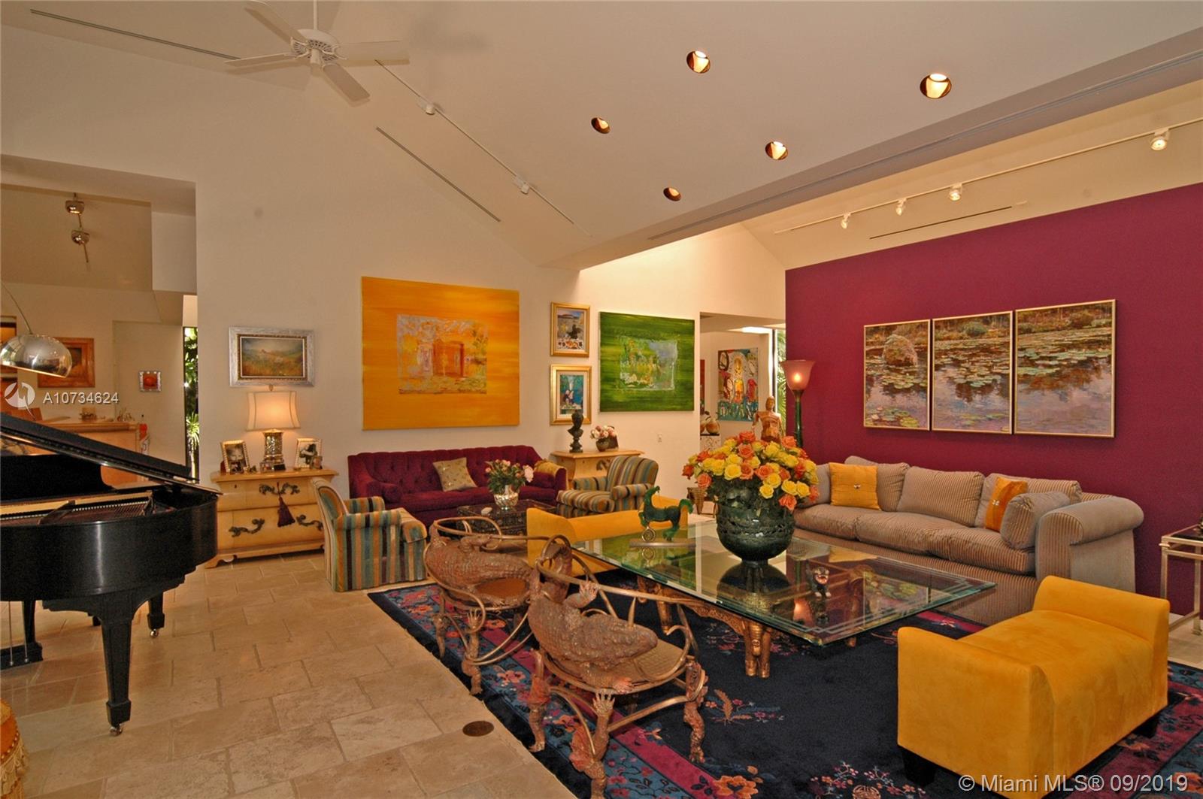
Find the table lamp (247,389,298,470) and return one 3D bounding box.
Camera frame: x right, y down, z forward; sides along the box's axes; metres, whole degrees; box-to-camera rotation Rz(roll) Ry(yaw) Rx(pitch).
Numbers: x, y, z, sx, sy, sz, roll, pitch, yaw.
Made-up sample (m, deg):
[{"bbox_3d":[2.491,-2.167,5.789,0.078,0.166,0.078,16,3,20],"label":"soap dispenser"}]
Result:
[{"bbox_3d":[-3.159,0.278,5.769,0.440,0.799,0.320,0,0,-32],"label":"table lamp"}]

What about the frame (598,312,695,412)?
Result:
[{"bbox_3d":[0.658,-0.491,8.360,1.631,1.321,0.045,0,0,-32],"label":"frame"}]

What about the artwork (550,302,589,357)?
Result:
[{"bbox_3d":[-0.406,-0.878,7.708,0.568,0.667,0.040,0,0,-32],"label":"artwork"}]

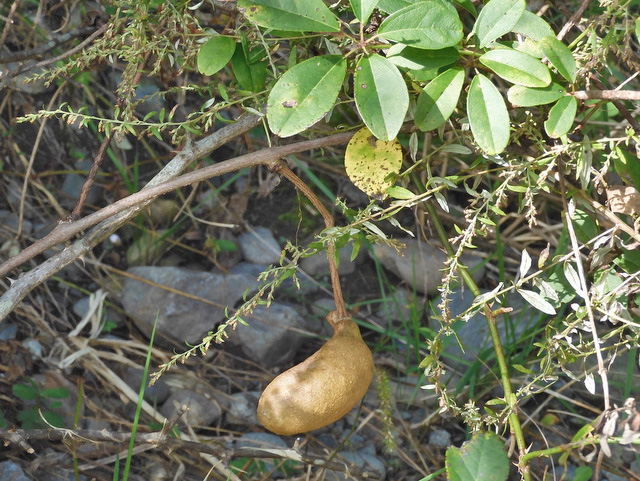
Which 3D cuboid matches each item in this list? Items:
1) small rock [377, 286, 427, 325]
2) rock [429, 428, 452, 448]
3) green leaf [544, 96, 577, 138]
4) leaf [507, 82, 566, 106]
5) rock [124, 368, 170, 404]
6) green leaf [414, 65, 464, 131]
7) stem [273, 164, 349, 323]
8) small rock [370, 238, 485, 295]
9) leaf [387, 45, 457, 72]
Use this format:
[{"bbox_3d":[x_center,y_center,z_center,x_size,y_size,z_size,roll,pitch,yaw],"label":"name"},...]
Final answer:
[{"bbox_3d":[0.067,0.053,1.440,0.044,0.025,0.033,0,32,0],"label":"small rock"},{"bbox_3d":[0.095,0.156,1.386,0.019,0.015,0.016,3,35,4],"label":"rock"},{"bbox_3d":[0.146,-0.074,1.050,0.016,0.008,0.033,22,65,9],"label":"green leaf"},{"bbox_3d":[0.137,-0.092,1.110,0.037,0.007,0.018,-4,52,-3],"label":"leaf"},{"bbox_3d":[-0.141,0.118,1.431,0.037,0.029,0.032,-4,35,-6],"label":"rock"},{"bbox_3d":[0.076,-0.088,1.100,0.023,0.008,0.051,29,73,24],"label":"green leaf"},{"bbox_3d":[-0.006,0.000,1.100,0.048,0.110,0.022,0,32,0],"label":"stem"},{"bbox_3d":[0.093,0.023,1.480,0.101,0.037,0.051,0,32,0],"label":"small rock"},{"bbox_3d":[0.066,-0.118,1.120,0.047,0.009,0.031,0,53,0],"label":"leaf"}]

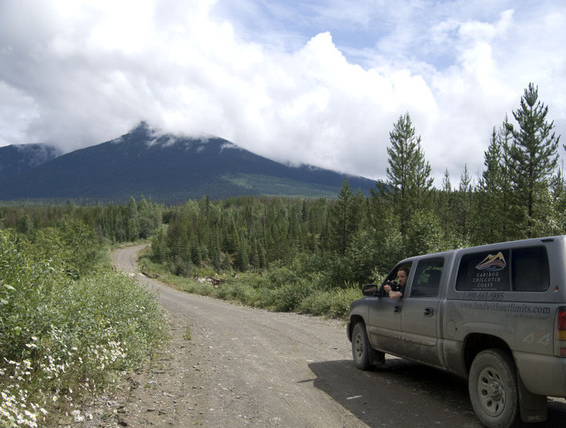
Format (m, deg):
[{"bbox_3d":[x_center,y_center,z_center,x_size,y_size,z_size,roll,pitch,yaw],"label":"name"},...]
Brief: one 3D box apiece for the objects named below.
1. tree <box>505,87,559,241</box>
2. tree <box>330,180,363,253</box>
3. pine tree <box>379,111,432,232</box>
[{"bbox_3d":[11.430,-1.720,22.000,2.470,8.610,2.470,0,0,0],"label":"tree"},{"bbox_3d":[4.680,0.750,36.000,2.400,6.520,2.400,0,0,0],"label":"tree"},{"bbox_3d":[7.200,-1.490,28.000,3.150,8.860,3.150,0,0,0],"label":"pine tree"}]

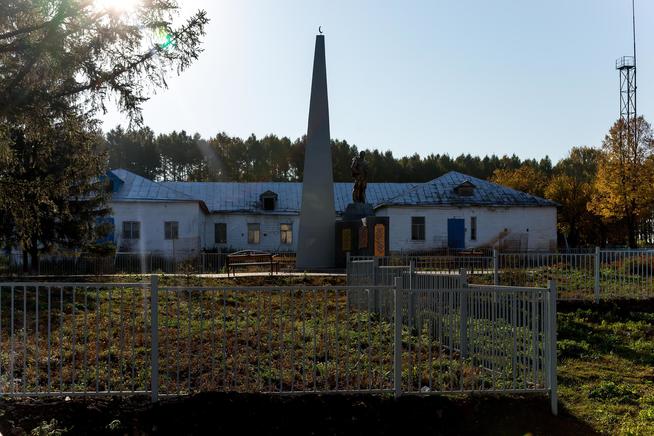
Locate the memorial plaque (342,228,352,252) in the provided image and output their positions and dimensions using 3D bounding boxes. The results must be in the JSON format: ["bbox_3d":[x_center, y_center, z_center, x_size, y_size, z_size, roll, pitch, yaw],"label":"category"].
[{"bbox_3d":[0.904,0.990,32.005,0.440,1.057,0.050,0,-4,-6],"label":"memorial plaque"}]

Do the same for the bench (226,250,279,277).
[{"bbox_3d":[-2.807,1.731,27.345,1.750,0.939,0.580,-1,-4,14],"label":"bench"}]

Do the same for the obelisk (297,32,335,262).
[{"bbox_3d":[-0.513,-2.991,32.070,1.600,10.415,1.450,0,-4,-6],"label":"obelisk"}]

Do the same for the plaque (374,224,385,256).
[{"bbox_3d":[2.280,0.985,31.504,0.450,1.409,0.050,0,-4,-6],"label":"plaque"}]

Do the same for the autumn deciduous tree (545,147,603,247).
[{"bbox_3d":[21.904,-1.790,64.262,4.900,9.147,4.900,0,-4,-6],"label":"autumn deciduous tree"}]

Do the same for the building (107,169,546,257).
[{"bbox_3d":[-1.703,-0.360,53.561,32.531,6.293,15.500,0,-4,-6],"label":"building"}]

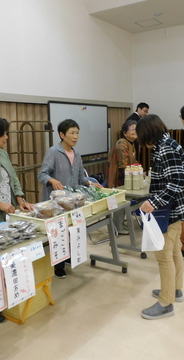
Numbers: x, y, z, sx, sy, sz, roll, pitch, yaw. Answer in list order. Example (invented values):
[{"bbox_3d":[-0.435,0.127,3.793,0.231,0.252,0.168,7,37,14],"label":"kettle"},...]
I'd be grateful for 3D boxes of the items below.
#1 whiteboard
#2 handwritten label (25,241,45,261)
[{"bbox_3d":[-0.161,-0.853,5.754,0.050,0.900,1.800,6,12,32],"label":"whiteboard"},{"bbox_3d":[-0.357,0.447,2.083,0.010,0.115,0.145,-4,6,36],"label":"handwritten label"}]

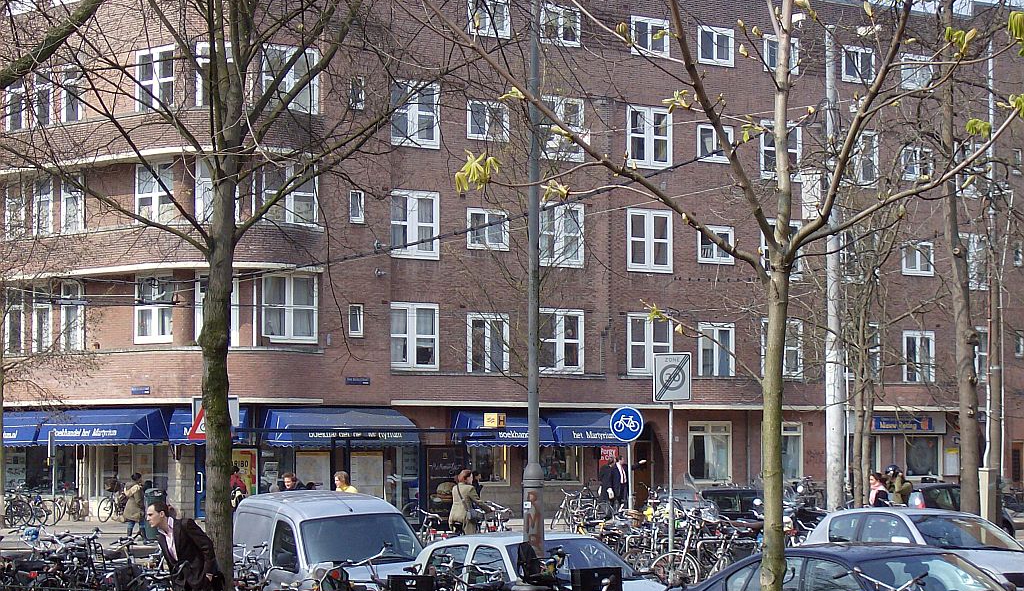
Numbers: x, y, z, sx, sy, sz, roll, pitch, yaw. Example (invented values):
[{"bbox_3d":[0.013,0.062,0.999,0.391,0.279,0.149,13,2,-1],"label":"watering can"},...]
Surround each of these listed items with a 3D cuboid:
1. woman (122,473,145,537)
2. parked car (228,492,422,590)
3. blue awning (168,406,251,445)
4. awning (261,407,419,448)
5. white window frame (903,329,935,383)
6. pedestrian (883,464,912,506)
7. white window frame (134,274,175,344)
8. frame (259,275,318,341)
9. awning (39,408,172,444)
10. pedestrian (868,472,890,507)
[{"bbox_3d":[-8.941,5.007,69.760,0.450,1.620,0.500,1,-3,-23],"label":"woman"},{"bbox_3d":[-1.972,3.198,34.784,1.700,1.820,4.050,1,-3,-23],"label":"parked car"},{"bbox_3d":[-7.880,3.439,76.798,1.993,0.978,0.750,0,-3,2],"label":"blue awning"},{"bbox_3d":[-4.516,3.507,77.853,4.350,1.020,1.080,3,-4,-42],"label":"awning"},{"bbox_3d":[13.146,1.969,95.253,1.580,1.650,0.150,3,-4,-42],"label":"white window frame"},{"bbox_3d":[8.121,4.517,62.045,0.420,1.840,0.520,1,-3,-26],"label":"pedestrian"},{"bbox_3d":[-9.559,0.372,79.121,0.120,1.844,1.878,3,-4,-43],"label":"white window frame"},{"bbox_3d":[-5.942,0.355,79.033,1.898,1.769,0.120,3,-4,-43],"label":"frame"},{"bbox_3d":[-11.268,3.634,81.284,1.450,0.992,4.369,3,-4,-42],"label":"awning"},{"bbox_3d":[7.597,4.533,61.042,0.330,1.710,0.460,1,-3,-26],"label":"pedestrian"}]

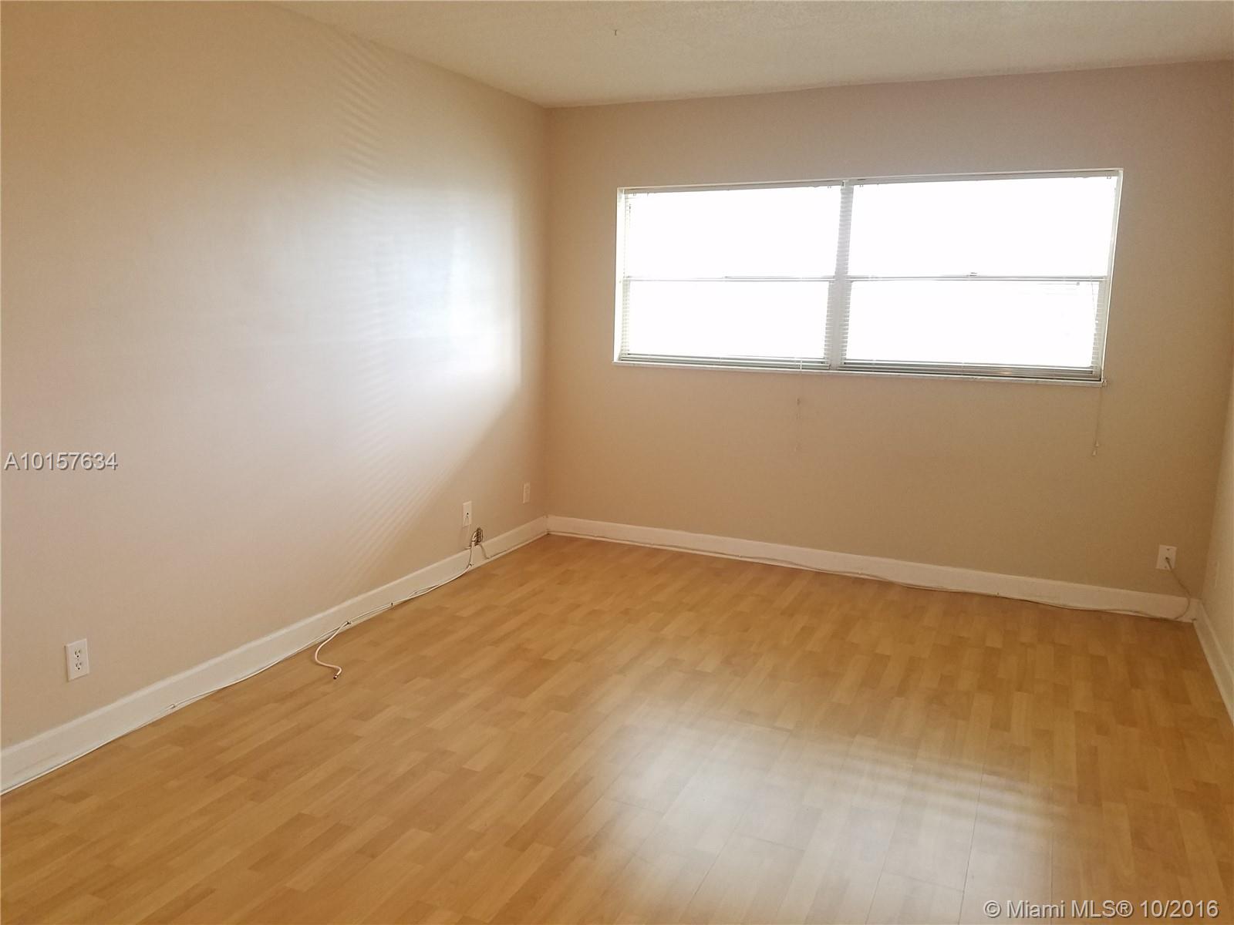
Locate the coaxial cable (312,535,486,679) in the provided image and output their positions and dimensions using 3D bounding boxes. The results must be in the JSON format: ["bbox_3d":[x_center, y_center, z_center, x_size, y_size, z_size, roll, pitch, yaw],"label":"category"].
[{"bbox_3d":[-0.890,0.589,4.206,0.315,0.180,1.500,6,12,24],"label":"coaxial cable"}]

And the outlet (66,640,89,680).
[{"bbox_3d":[-1.663,0.611,2.866,0.009,0.115,0.068,6,12,24],"label":"outlet"}]

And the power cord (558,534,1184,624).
[{"bbox_3d":[1.127,0.439,4.859,3.285,0.295,0.035,6,12,24],"label":"power cord"}]

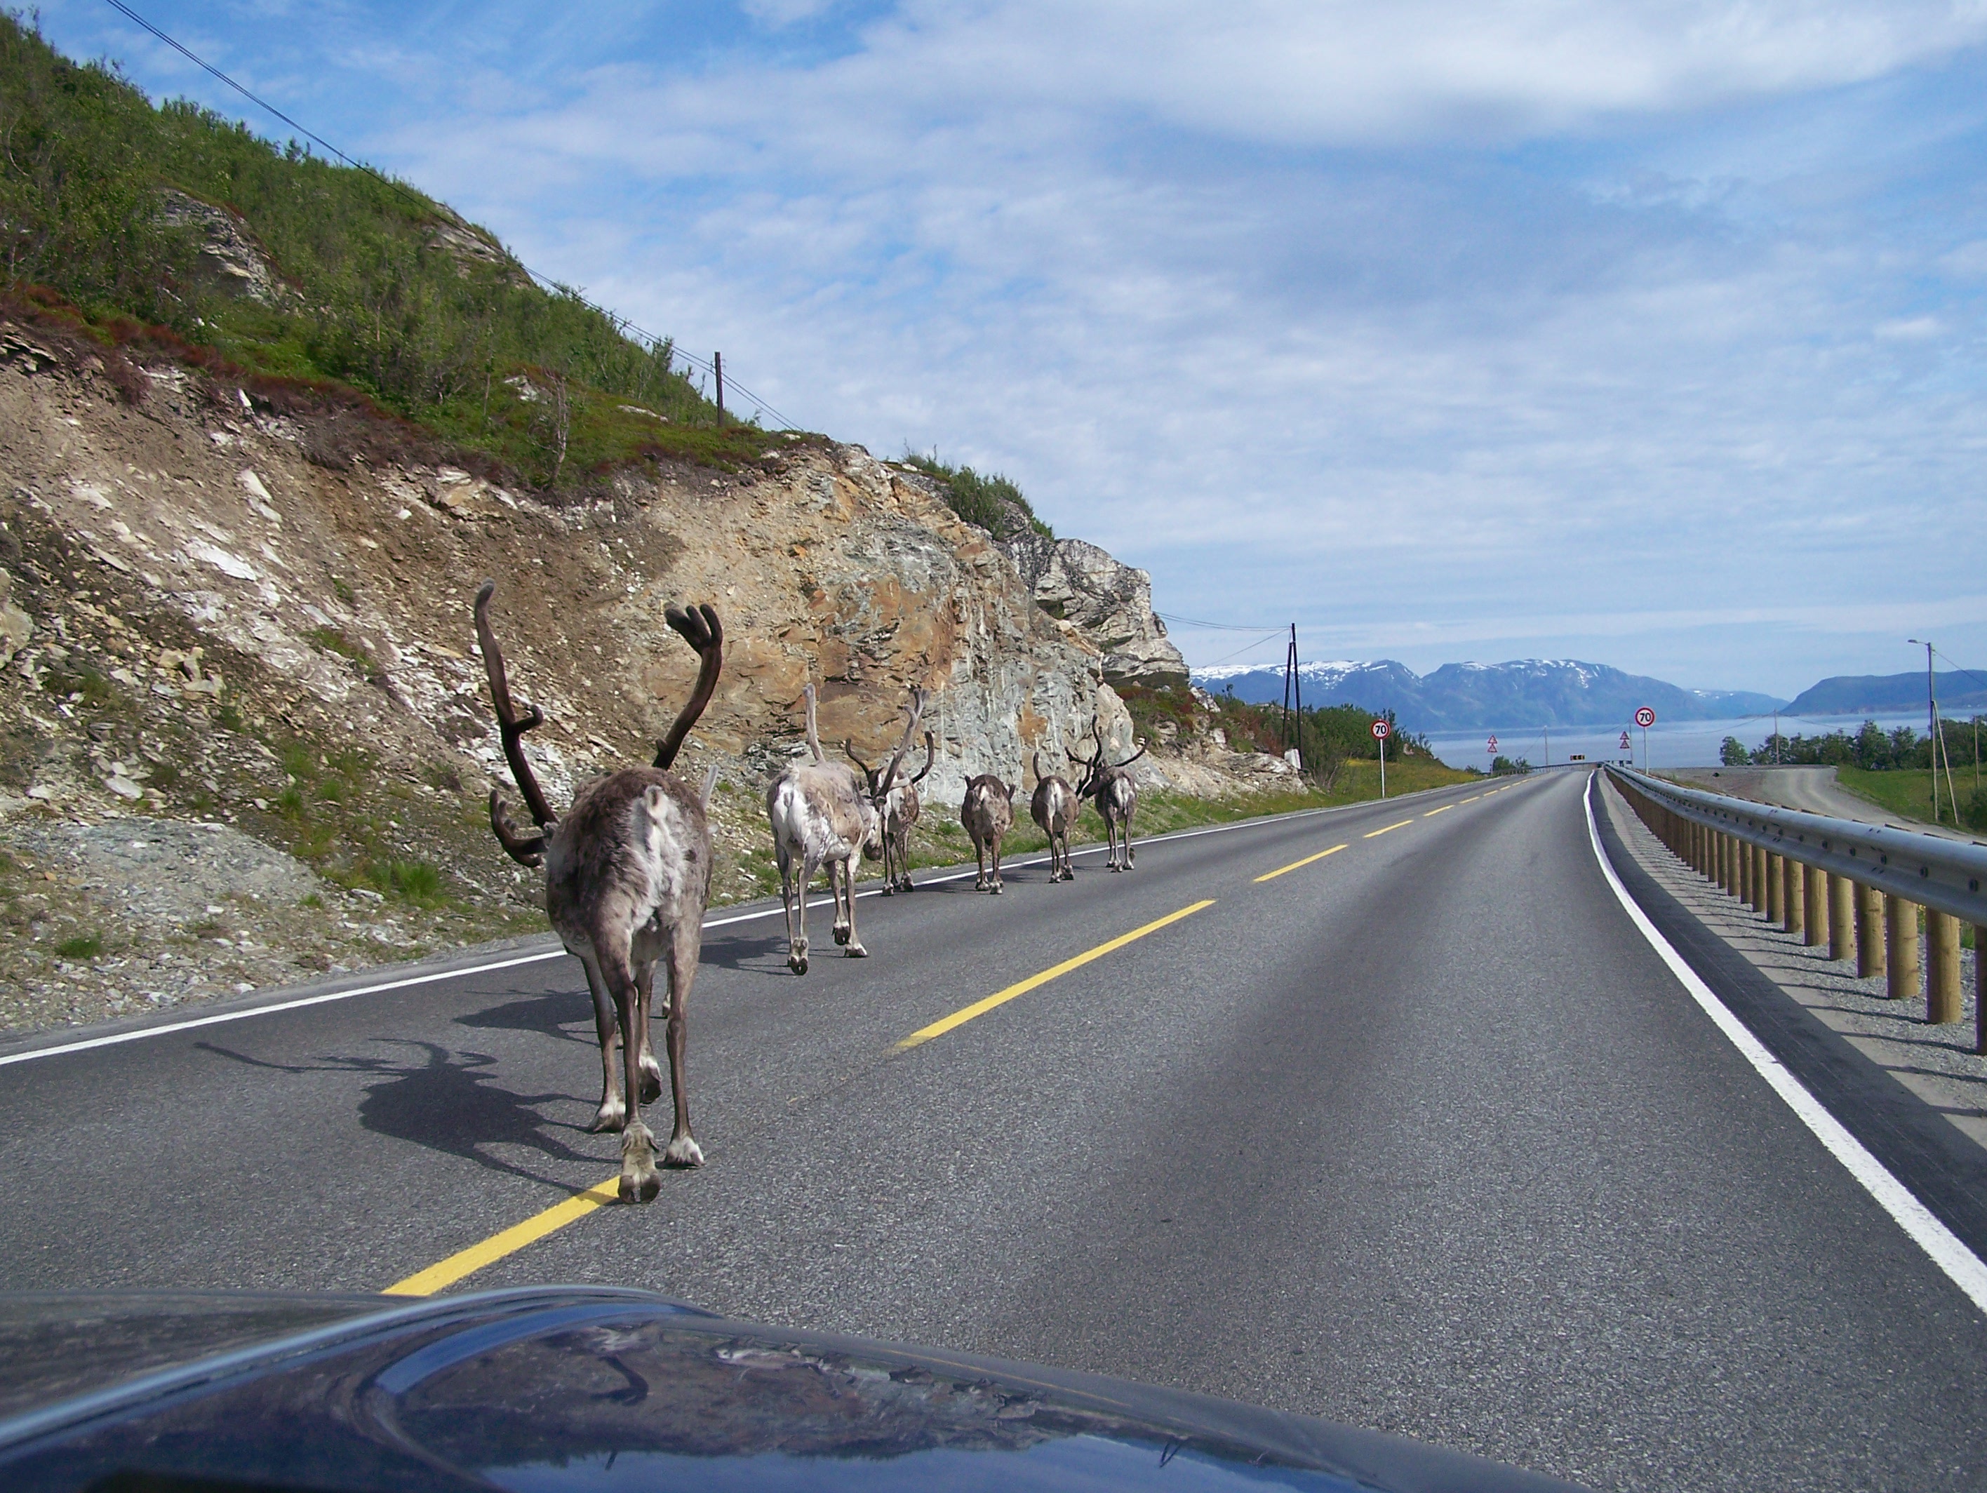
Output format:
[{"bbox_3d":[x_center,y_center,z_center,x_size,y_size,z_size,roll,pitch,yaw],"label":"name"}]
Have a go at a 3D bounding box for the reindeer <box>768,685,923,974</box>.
[{"bbox_3d":[-0.849,0.427,12.526,0.680,1.560,1.620,-2,0,16],"label":"reindeer"}]

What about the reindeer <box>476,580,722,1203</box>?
[{"bbox_3d":[-1.083,0.331,6.422,0.740,1.630,1.680,-2,0,-11],"label":"reindeer"}]

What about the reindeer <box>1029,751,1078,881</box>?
[{"bbox_3d":[0.637,0.674,21.595,0.500,1.220,1.600,-2,0,5],"label":"reindeer"}]

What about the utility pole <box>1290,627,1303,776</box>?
[{"bbox_3d":[17.421,-2.777,125.000,0.300,8.501,0.300,-3,0,0],"label":"utility pole"}]

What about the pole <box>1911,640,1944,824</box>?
[{"bbox_3d":[41.007,-0.668,96.000,1.100,7.993,0.300,-2,0,0],"label":"pole"}]

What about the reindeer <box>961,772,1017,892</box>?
[{"bbox_3d":[-0.019,0.746,19.596,0.470,1.050,1.600,-2,0,4],"label":"reindeer"}]

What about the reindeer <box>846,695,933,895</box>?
[{"bbox_3d":[-0.874,0.596,19.497,0.660,1.370,1.600,-2,0,-3],"label":"reindeer"}]

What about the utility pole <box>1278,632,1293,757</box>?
[{"bbox_3d":[16.807,-2.711,125.000,0.300,7.481,0.300,4,0,0],"label":"utility pole"}]

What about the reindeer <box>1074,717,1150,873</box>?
[{"bbox_3d":[1.215,0.525,23.770,0.740,1.550,1.550,-2,0,-3],"label":"reindeer"}]

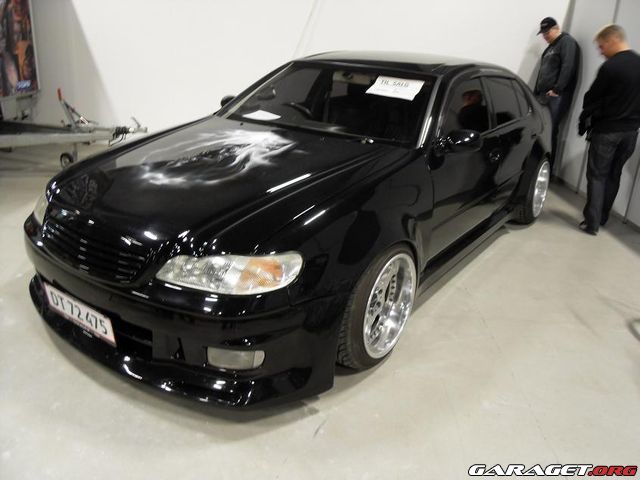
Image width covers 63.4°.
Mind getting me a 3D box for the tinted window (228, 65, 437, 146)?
[{"bbox_3d":[0.082,-0.881,3.141,1.400,0.130,0.660,16,58,33],"label":"tinted window"}]

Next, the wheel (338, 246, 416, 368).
[{"bbox_3d":[0.224,0.276,2.400,0.250,0.640,0.640,16,25,33],"label":"wheel"}]

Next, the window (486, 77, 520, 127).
[{"bbox_3d":[1.289,-0.982,3.635,0.060,0.350,0.640,-14,7,40],"label":"window"}]

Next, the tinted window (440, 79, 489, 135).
[{"bbox_3d":[0.824,-0.780,3.042,0.060,0.360,0.840,-14,7,40],"label":"tinted window"}]

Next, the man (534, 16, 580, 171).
[{"bbox_3d":[2.614,-1.509,5.793,0.500,1.800,0.520,-4,22,-18],"label":"man"}]

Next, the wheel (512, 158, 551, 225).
[{"bbox_3d":[1.821,-0.461,4.553,0.250,0.640,0.640,16,25,33],"label":"wheel"}]

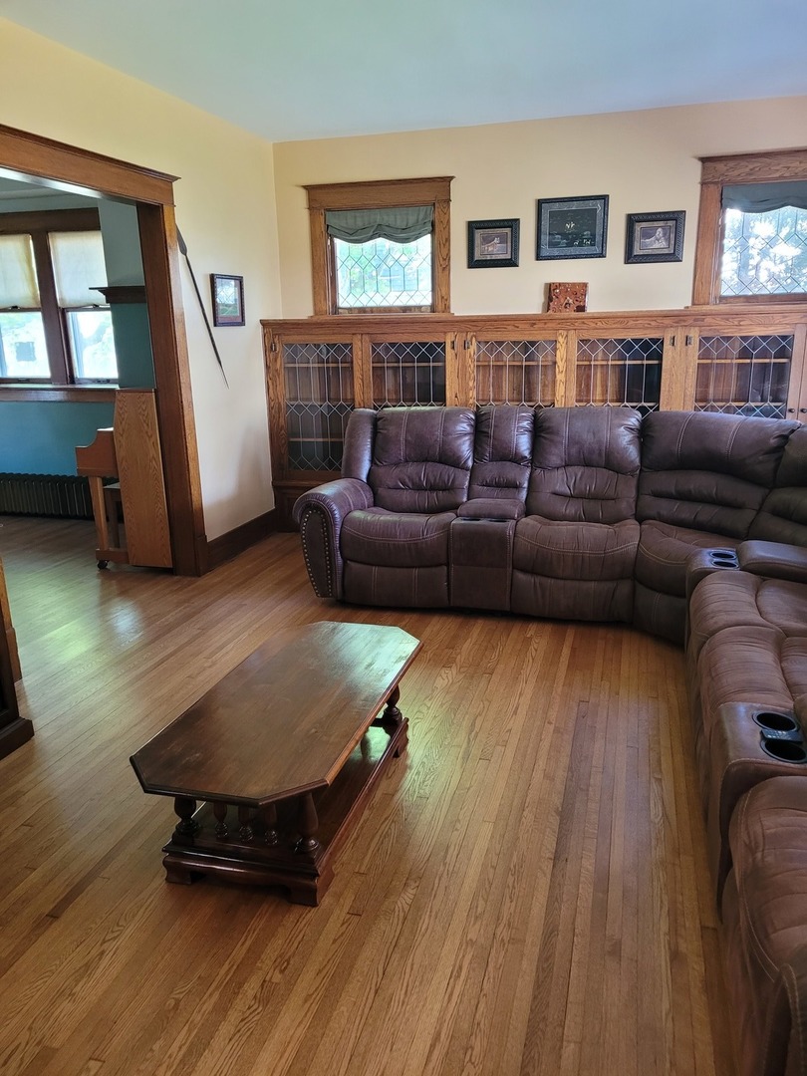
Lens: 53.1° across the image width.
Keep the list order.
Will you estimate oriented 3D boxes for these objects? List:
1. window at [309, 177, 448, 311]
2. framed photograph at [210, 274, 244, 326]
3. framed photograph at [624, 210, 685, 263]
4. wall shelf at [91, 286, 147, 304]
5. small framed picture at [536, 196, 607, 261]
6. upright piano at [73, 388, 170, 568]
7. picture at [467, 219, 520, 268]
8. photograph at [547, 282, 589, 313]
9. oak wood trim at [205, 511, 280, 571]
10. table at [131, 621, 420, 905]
[{"bbox_3d":[-0.165,-2.011,5.632,1.070,0.875,0.080,3,16,16],"label":"window"},{"bbox_3d":[-1.113,-1.512,5.163,0.025,0.310,0.390,3,16,16],"label":"framed photograph"},{"bbox_3d":[1.603,-1.913,5.153,0.353,0.302,0.030,3,16,16],"label":"framed photograph"},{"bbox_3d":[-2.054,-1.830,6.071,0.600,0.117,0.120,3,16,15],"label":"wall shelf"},{"bbox_3d":[1.100,-2.017,5.271,0.450,0.378,0.030,3,16,16],"label":"small framed picture"},{"bbox_3d":[-1.545,-0.525,5.641,0.620,1.140,1.440,3,16,16],"label":"upright piano"},{"bbox_3d":[0.609,-1.972,5.427,0.346,0.302,0.030,3,16,16],"label":"picture"},{"bbox_3d":[1.075,-1.569,5.289,0.250,0.190,0.025,3,8,16],"label":"photograph"},{"bbox_3d":[-1.094,-0.010,5.510,0.023,0.190,0.980,3,16,16],"label":"oak wood trim"},{"bbox_3d":[-0.323,0.657,2.554,0.555,0.388,1.165,3,16,16],"label":"table"}]

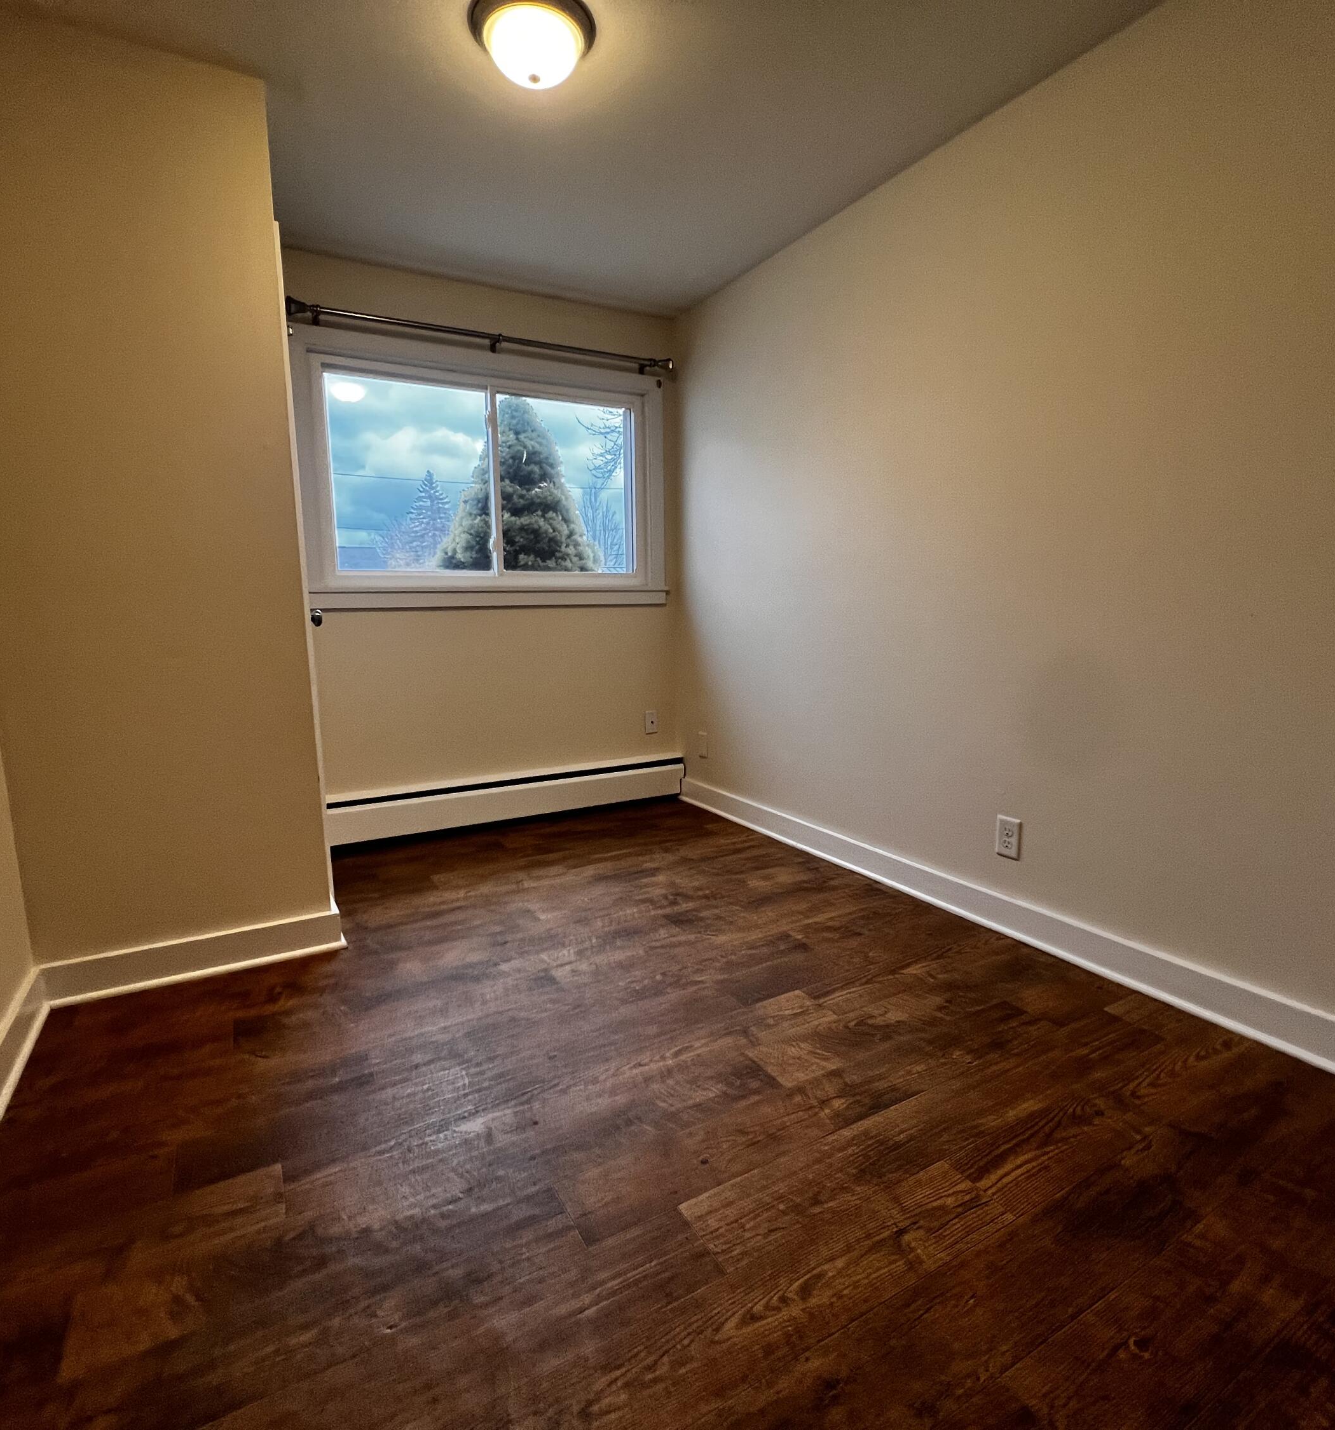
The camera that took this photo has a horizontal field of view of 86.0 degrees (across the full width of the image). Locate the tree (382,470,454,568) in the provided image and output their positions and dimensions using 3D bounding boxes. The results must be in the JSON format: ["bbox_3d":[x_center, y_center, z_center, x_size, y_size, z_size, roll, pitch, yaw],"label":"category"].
[{"bbox_3d":[-12.046,-7.974,36.662,3.700,8.792,3.700,-3,9,-17],"label":"tree"}]

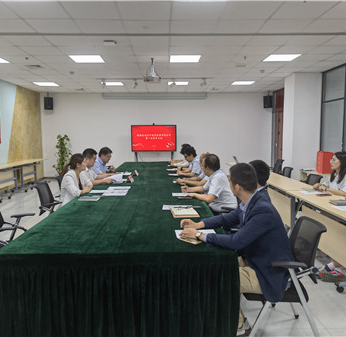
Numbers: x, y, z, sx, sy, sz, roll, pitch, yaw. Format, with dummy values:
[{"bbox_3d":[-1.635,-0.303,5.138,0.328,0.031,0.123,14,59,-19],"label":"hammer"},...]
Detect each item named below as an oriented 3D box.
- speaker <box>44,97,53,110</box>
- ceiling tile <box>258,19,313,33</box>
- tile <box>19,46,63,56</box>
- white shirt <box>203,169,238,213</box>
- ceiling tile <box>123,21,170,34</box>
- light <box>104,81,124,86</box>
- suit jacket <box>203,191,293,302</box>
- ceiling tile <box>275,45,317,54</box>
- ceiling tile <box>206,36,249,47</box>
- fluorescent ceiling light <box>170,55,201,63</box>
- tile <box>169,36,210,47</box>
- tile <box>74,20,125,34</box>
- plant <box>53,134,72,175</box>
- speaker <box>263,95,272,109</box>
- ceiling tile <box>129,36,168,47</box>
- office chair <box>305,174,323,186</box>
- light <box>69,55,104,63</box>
[{"bbox_3d":[-4.051,-2.111,10.612,0.270,0.410,0.260,-2,6,-14],"label":"speaker"},{"bbox_3d":[1.473,-1.875,4.293,0.595,0.020,0.595,-1,6,-1],"label":"ceiling tile"},{"bbox_3d":[-2.156,-1.960,5.407,0.600,0.025,0.600,-1,6,-1],"label":"tile"},{"bbox_3d":[0.529,0.256,3.738,0.420,0.540,0.480,-1,6,-1],"label":"white shirt"},{"bbox_3d":[-0.326,-1.853,4.261,0.595,0.020,0.595,-1,6,-1],"label":"ceiling tile"},{"bbox_3d":[-1.617,-2.369,8.995,0.600,0.050,0.600,-1,6,-1],"label":"light"},{"bbox_3d":[0.544,0.502,2.327,0.640,0.700,0.520,-1,6,-4],"label":"suit jacket"},{"bbox_3d":[2.043,-2.009,5.495,0.600,0.025,0.600,-1,6,-1],"label":"ceiling tile"},{"bbox_3d":[0.858,-1.935,4.862,0.600,0.020,0.600,-1,6,-1],"label":"ceiling tile"},{"bbox_3d":[0.237,-2.070,6.043,0.600,0.050,0.600,-1,6,-1],"label":"fluorescent ceiling light"},{"bbox_3d":[0.262,-1.924,4.868,0.595,0.020,0.595,-1,6,-1],"label":"tile"},{"bbox_3d":[-0.926,-1.847,4.250,0.595,0.020,0.595,-1,6,-1],"label":"tile"},{"bbox_3d":[-3.260,-0.244,9.559,0.500,1.476,0.500,-1,6,-1],"label":"plant"},{"bbox_3d":[3.172,-2.192,10.788,0.270,0.410,0.260,2,7,23],"label":"speaker"},{"bbox_3d":[-0.338,-1.917,4.857,0.595,0.020,0.595,-1,6,-1],"label":"ceiling tile"},{"bbox_3d":[1.888,0.542,4.747,0.580,0.840,0.580,-2,6,-15],"label":"office chair"},{"bbox_3d":[-1.563,-2.052,6.012,0.600,0.050,0.600,-1,6,-1],"label":"light"}]

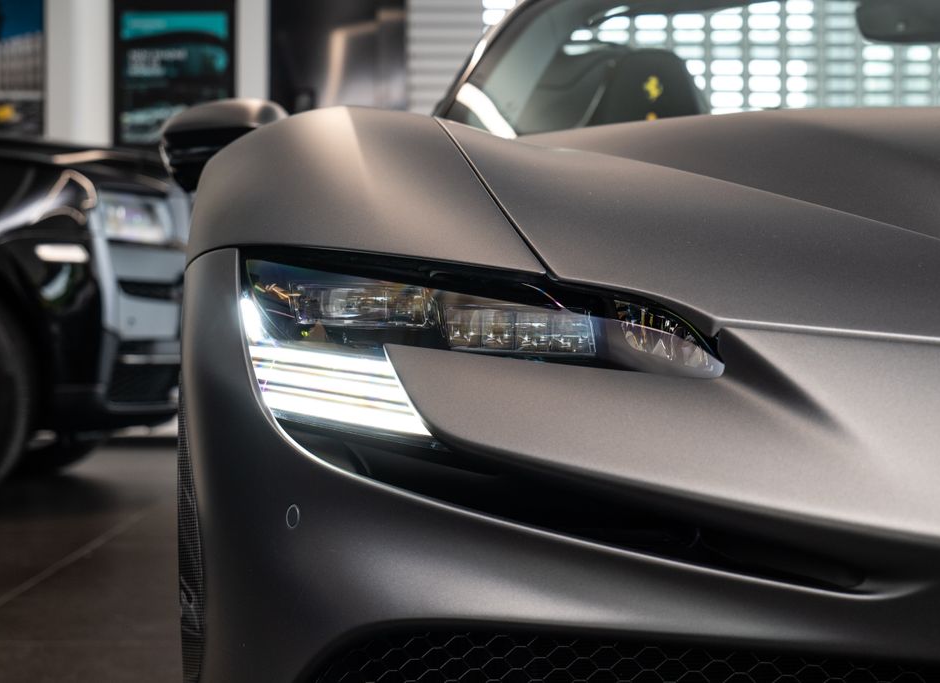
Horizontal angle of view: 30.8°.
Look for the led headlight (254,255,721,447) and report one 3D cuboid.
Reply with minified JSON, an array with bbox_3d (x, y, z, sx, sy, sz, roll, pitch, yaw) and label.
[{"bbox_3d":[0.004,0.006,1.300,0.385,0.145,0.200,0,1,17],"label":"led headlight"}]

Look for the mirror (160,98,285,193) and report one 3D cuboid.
[{"bbox_3d":[-0.338,-0.275,2.420,0.215,0.145,0.145,0,1,6],"label":"mirror"}]

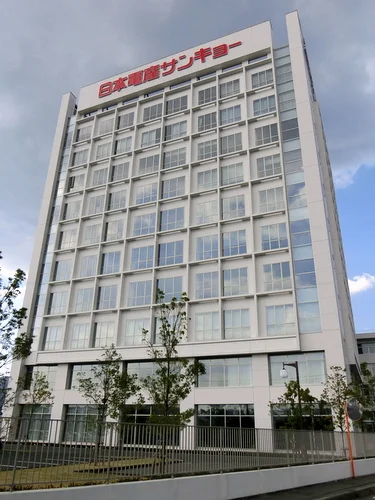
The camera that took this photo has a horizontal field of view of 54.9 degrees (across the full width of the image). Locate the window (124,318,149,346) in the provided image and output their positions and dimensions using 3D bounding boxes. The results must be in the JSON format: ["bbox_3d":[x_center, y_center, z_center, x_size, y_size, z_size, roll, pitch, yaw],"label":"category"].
[{"bbox_3d":[-4.973,8.351,36.637,2.960,2.610,0.150,-8,-25,21],"label":"window"}]

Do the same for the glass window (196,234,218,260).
[{"bbox_3d":[2.135,-0.247,37.551,2.640,2.680,0.200,-9,-25,22],"label":"glass window"}]

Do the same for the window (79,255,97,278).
[{"bbox_3d":[-11.046,1.691,40.966,2.409,2.528,0.150,-9,-25,22],"label":"window"}]

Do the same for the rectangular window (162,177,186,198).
[{"bbox_3d":[-1.603,-7.156,41.791,2.950,2.450,0.150,-8,-25,21],"label":"rectangular window"}]

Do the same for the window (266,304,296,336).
[{"bbox_3d":[8.162,6.181,31.699,2.390,2.570,0.150,-8,-25,21],"label":"window"}]

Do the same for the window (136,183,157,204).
[{"bbox_3d":[-4.547,-6.544,41.469,2.903,2.528,0.150,-9,-25,22],"label":"window"}]

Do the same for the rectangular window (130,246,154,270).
[{"bbox_3d":[-4.687,0.734,38.403,2.903,2.528,0.150,-9,-25,22],"label":"rectangular window"}]

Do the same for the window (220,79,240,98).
[{"bbox_3d":[4.834,-18.957,42.421,2.409,2.528,0.150,-9,-25,22],"label":"window"}]

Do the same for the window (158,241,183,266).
[{"bbox_3d":[-1.725,0.455,37.463,2.960,2.670,0.200,-8,-24,22],"label":"window"}]

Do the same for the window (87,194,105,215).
[{"bbox_3d":[-10.906,-5.587,44.031,2.409,2.528,0.150,-9,-25,22],"label":"window"}]

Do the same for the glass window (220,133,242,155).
[{"bbox_3d":[4.692,-11.584,39.316,2.409,2.528,0.150,-9,-25,22],"label":"glass window"}]

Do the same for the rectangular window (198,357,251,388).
[{"bbox_3d":[3.149,10.473,30.941,4.980,2.410,0.200,-8,-24,22],"label":"rectangular window"}]

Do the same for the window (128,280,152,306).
[{"bbox_3d":[-5.005,4.649,38.774,3.110,2.620,0.200,-9,-25,22],"label":"window"}]

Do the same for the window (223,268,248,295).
[{"bbox_3d":[4.638,3.107,34.919,2.460,2.690,0.200,-9,-25,22],"label":"window"}]

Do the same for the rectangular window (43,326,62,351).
[{"bbox_3d":[-15.021,9.927,40.449,2.690,2.620,0.150,-8,-25,21],"label":"rectangular window"}]

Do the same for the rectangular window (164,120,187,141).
[{"bbox_3d":[-1.520,-14.325,43.401,2.903,2.528,0.150,-9,-25,22],"label":"rectangular window"}]

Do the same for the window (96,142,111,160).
[{"bbox_3d":[-10.870,-12.789,47.355,2.430,2.510,0.200,-8,-24,22],"label":"window"}]

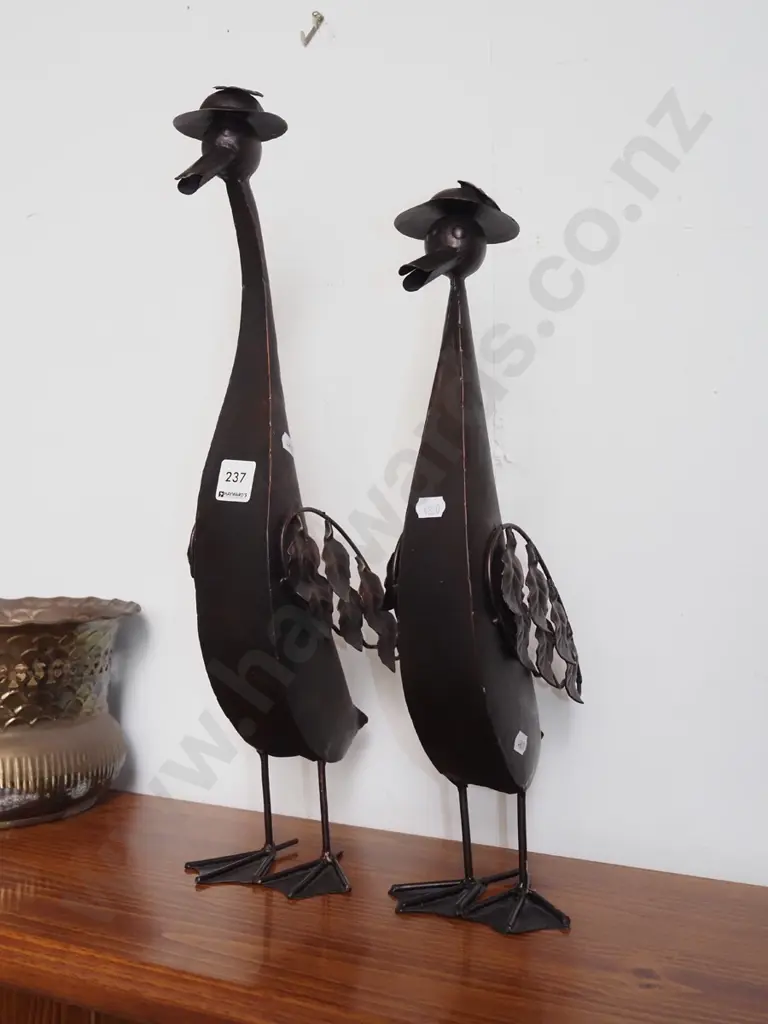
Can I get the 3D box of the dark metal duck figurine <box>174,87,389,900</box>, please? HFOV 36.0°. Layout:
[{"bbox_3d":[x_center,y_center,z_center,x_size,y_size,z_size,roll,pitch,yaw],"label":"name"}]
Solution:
[{"bbox_3d":[-0.089,-0.018,1.040,0.187,0.667,0.253,-1,0,32],"label":"dark metal duck figurine"}]

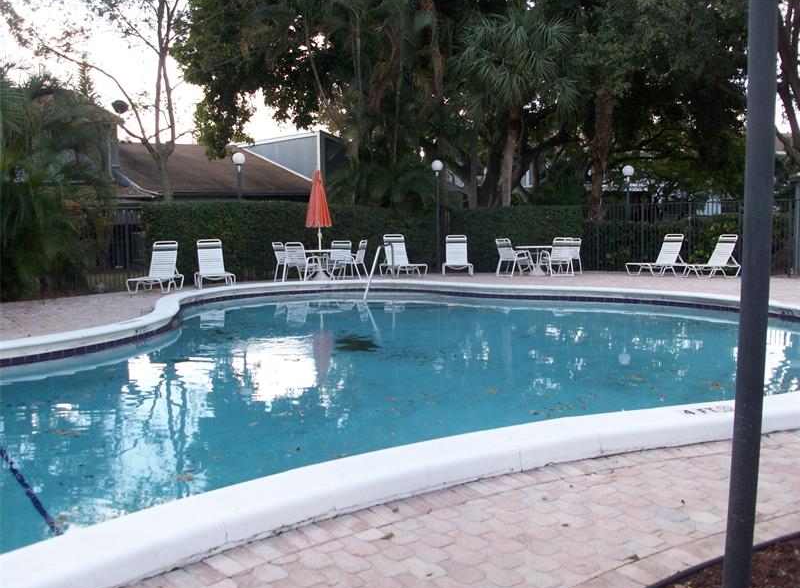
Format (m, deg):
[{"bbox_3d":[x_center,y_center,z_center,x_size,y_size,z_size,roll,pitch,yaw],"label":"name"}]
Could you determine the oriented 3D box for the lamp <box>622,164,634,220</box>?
[{"bbox_3d":[6.023,-2.035,20.808,0.310,2.850,0.310,-1,6,0],"label":"lamp"}]

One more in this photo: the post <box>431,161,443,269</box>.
[{"bbox_3d":[1.001,-2.040,20.802,0.310,2.950,0.310,-1,6,0],"label":"post"}]

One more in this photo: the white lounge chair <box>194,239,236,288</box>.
[{"bbox_3d":[-4.026,-0.647,16.924,0.690,0.980,1.680,-3,7,-20],"label":"white lounge chair"}]

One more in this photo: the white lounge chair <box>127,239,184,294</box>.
[{"bbox_3d":[-4.985,-0.547,15.978,0.690,0.980,1.680,-1,6,-2],"label":"white lounge chair"}]

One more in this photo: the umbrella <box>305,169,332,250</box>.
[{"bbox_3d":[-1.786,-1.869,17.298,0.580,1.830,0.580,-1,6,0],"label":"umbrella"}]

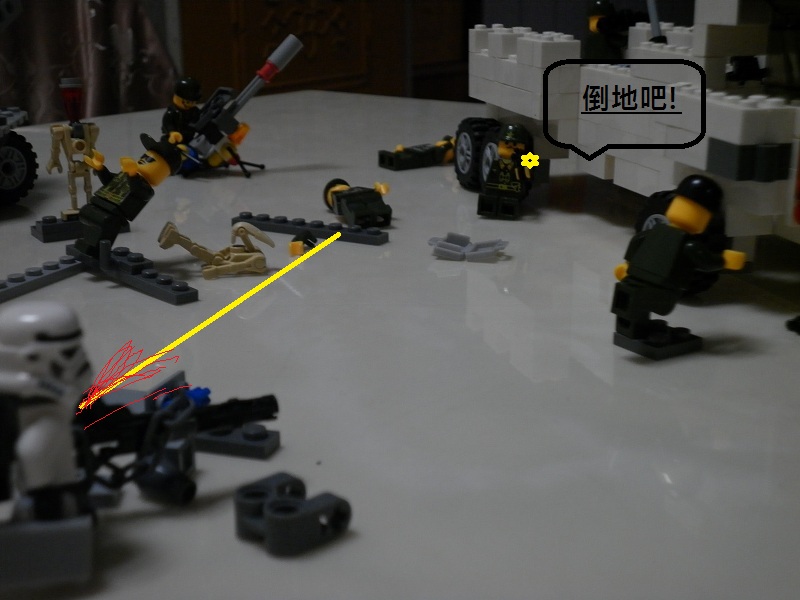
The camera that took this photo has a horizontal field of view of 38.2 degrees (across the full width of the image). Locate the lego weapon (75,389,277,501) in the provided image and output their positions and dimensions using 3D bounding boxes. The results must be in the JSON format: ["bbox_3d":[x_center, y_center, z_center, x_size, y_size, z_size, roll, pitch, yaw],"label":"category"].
[{"bbox_3d":[-0.044,0.026,0.224,0.043,0.021,0.019,0,17,0],"label":"lego weapon"}]

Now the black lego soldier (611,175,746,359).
[{"bbox_3d":[0.073,-0.010,0.301,0.031,0.044,0.024,-11,20,-31],"label":"black lego soldier"}]

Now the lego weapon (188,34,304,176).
[{"bbox_3d":[-0.075,-0.091,0.539,0.060,0.064,0.027,-2,17,-5],"label":"lego weapon"}]

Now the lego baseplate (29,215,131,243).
[{"bbox_3d":[-0.119,-0.029,0.430,0.032,0.008,0.016,-11,20,-31],"label":"lego baseplate"}]

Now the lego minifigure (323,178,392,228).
[{"bbox_3d":[-0.017,-0.039,0.452,0.021,0.013,0.041,-7,18,-21],"label":"lego minifigure"}]

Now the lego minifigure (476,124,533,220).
[{"bbox_3d":[0.041,-0.051,0.457,0.020,0.035,0.017,7,17,6],"label":"lego minifigure"}]

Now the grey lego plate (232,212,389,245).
[{"bbox_3d":[-0.034,-0.027,0.429,0.064,0.005,0.008,8,19,27],"label":"grey lego plate"}]

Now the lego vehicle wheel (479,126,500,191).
[{"bbox_3d":[0.044,-0.057,0.481,0.014,0.030,0.030,-6,18,-17],"label":"lego vehicle wheel"}]

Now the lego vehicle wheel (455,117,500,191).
[{"bbox_3d":[0.036,-0.065,0.511,0.014,0.030,0.030,-5,17,-15],"label":"lego vehicle wheel"}]

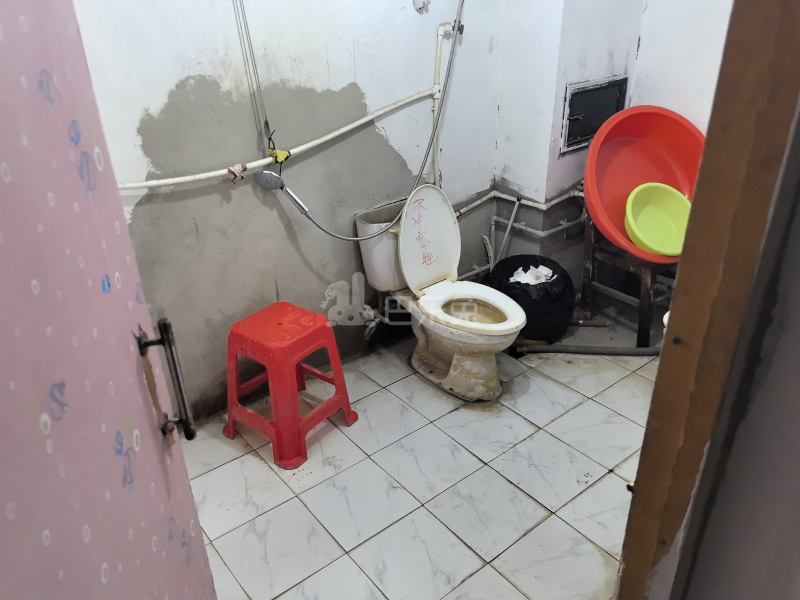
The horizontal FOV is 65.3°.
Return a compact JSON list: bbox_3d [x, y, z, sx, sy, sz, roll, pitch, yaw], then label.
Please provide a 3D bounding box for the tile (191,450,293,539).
[{"bbox_3d":[-0.557,0.656,2.119,0.300,0.010,0.300,-21,33,-33],"label":"tile"}]

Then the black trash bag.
[{"bbox_3d":[0.616,0.004,2.928,0.390,0.340,0.380,5,28,12],"label":"black trash bag"}]

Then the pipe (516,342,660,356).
[{"bbox_3d":[0.855,0.230,2.823,0.651,0.045,0.045,0,27,3],"label":"pipe"}]

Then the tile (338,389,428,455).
[{"bbox_3d":[-0.086,0.475,2.445,0.300,0.010,0.300,-21,33,-33],"label":"tile"}]

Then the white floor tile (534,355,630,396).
[{"bbox_3d":[0.802,0.310,2.730,0.300,0.010,0.300,-21,33,-33],"label":"white floor tile"}]

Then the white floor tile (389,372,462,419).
[{"bbox_3d":[0.148,0.385,2.608,0.300,0.010,0.300,-21,33,-33],"label":"white floor tile"}]

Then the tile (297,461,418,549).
[{"bbox_3d":[-0.136,0.670,2.073,0.300,0.010,0.300,-21,33,-33],"label":"tile"}]

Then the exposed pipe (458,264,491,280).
[{"bbox_3d":[0.389,-0.140,3.267,0.260,0.030,0.030,-21,33,-33],"label":"exposed pipe"}]

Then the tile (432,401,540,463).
[{"bbox_3d":[0.334,0.490,2.400,0.300,0.010,0.300,-21,33,-33],"label":"tile"}]

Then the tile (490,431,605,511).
[{"bbox_3d":[0.520,0.594,2.191,0.300,0.010,0.300,-21,33,-33],"label":"tile"}]

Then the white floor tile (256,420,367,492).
[{"bbox_3d":[-0.321,0.565,2.281,0.300,0.010,0.300,-21,33,-33],"label":"white floor tile"}]

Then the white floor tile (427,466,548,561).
[{"bbox_3d":[0.285,0.684,2.027,0.300,0.010,0.300,-21,33,-33],"label":"white floor tile"}]

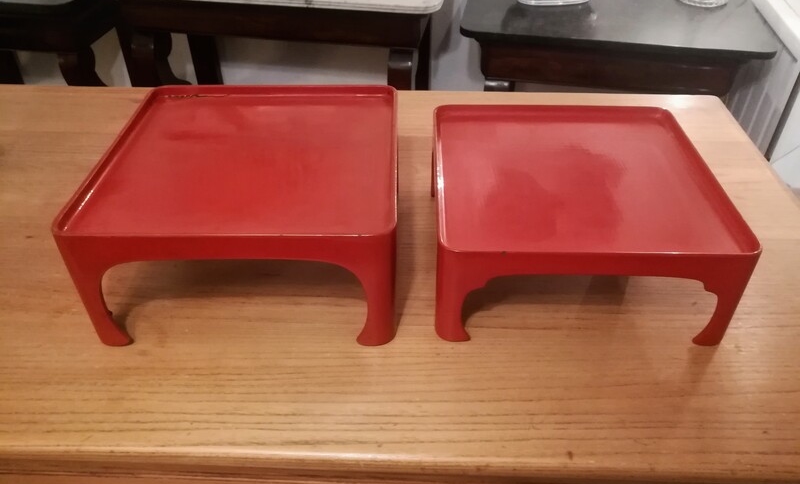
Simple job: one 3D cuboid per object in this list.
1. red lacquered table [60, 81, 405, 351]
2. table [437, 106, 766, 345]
[{"bbox_3d":[-0.204,-0.057,0.904,0.402,0.199,0.383,0,41,0],"label":"red lacquered table"},{"bbox_3d":[0.244,-0.042,0.907,0.386,0.167,0.364,1,41,1],"label":"table"}]

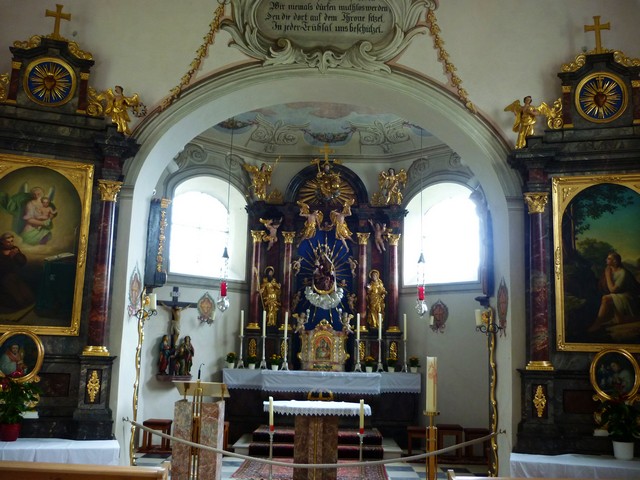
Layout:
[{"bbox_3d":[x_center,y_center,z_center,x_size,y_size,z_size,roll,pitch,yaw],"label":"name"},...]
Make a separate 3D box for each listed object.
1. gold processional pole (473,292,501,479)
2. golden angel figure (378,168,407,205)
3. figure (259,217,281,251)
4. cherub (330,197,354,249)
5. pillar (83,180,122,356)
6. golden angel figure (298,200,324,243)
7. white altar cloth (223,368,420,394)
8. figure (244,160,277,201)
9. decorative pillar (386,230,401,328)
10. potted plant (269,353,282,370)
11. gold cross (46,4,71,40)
[{"bbox_3d":[1.738,1.514,6.348,0.270,1.950,0.200,4,-10,-15],"label":"gold processional pole"},{"bbox_3d":[1.296,-0.952,10.918,0.530,0.615,0.320,2,-9,0],"label":"golden angel figure"},{"bbox_3d":[-0.889,-0.112,10.854,0.400,0.586,0.250,2,-9,0],"label":"figure"},{"bbox_3d":[0.404,-0.272,10.710,0.411,0.886,0.320,2,-9,0],"label":"cherub"},{"bbox_3d":[-1.958,0.251,5.515,0.260,1.567,0.260,4,-9,-12],"label":"pillar"},{"bbox_3d":[-0.186,-0.318,10.839,0.460,0.768,0.320,2,-9,0],"label":"golden angel figure"},{"bbox_3d":[0.024,2.298,9.909,3.150,0.300,0.850,2,-9,0],"label":"white altar cloth"},{"bbox_3d":[-1.056,-1.092,11.016,0.560,0.710,0.330,3,-9,-5],"label":"figure"},{"bbox_3d":[1.304,0.739,10.827,0.250,1.751,0.250,2,-9,0],"label":"decorative pillar"},{"bbox_3d":[-0.733,2.002,10.061,0.220,0.280,0.220,2,-9,0],"label":"potted plant"},{"bbox_3d":[-2.557,-2.128,5.970,0.240,0.325,0.060,4,-9,-13],"label":"gold cross"}]

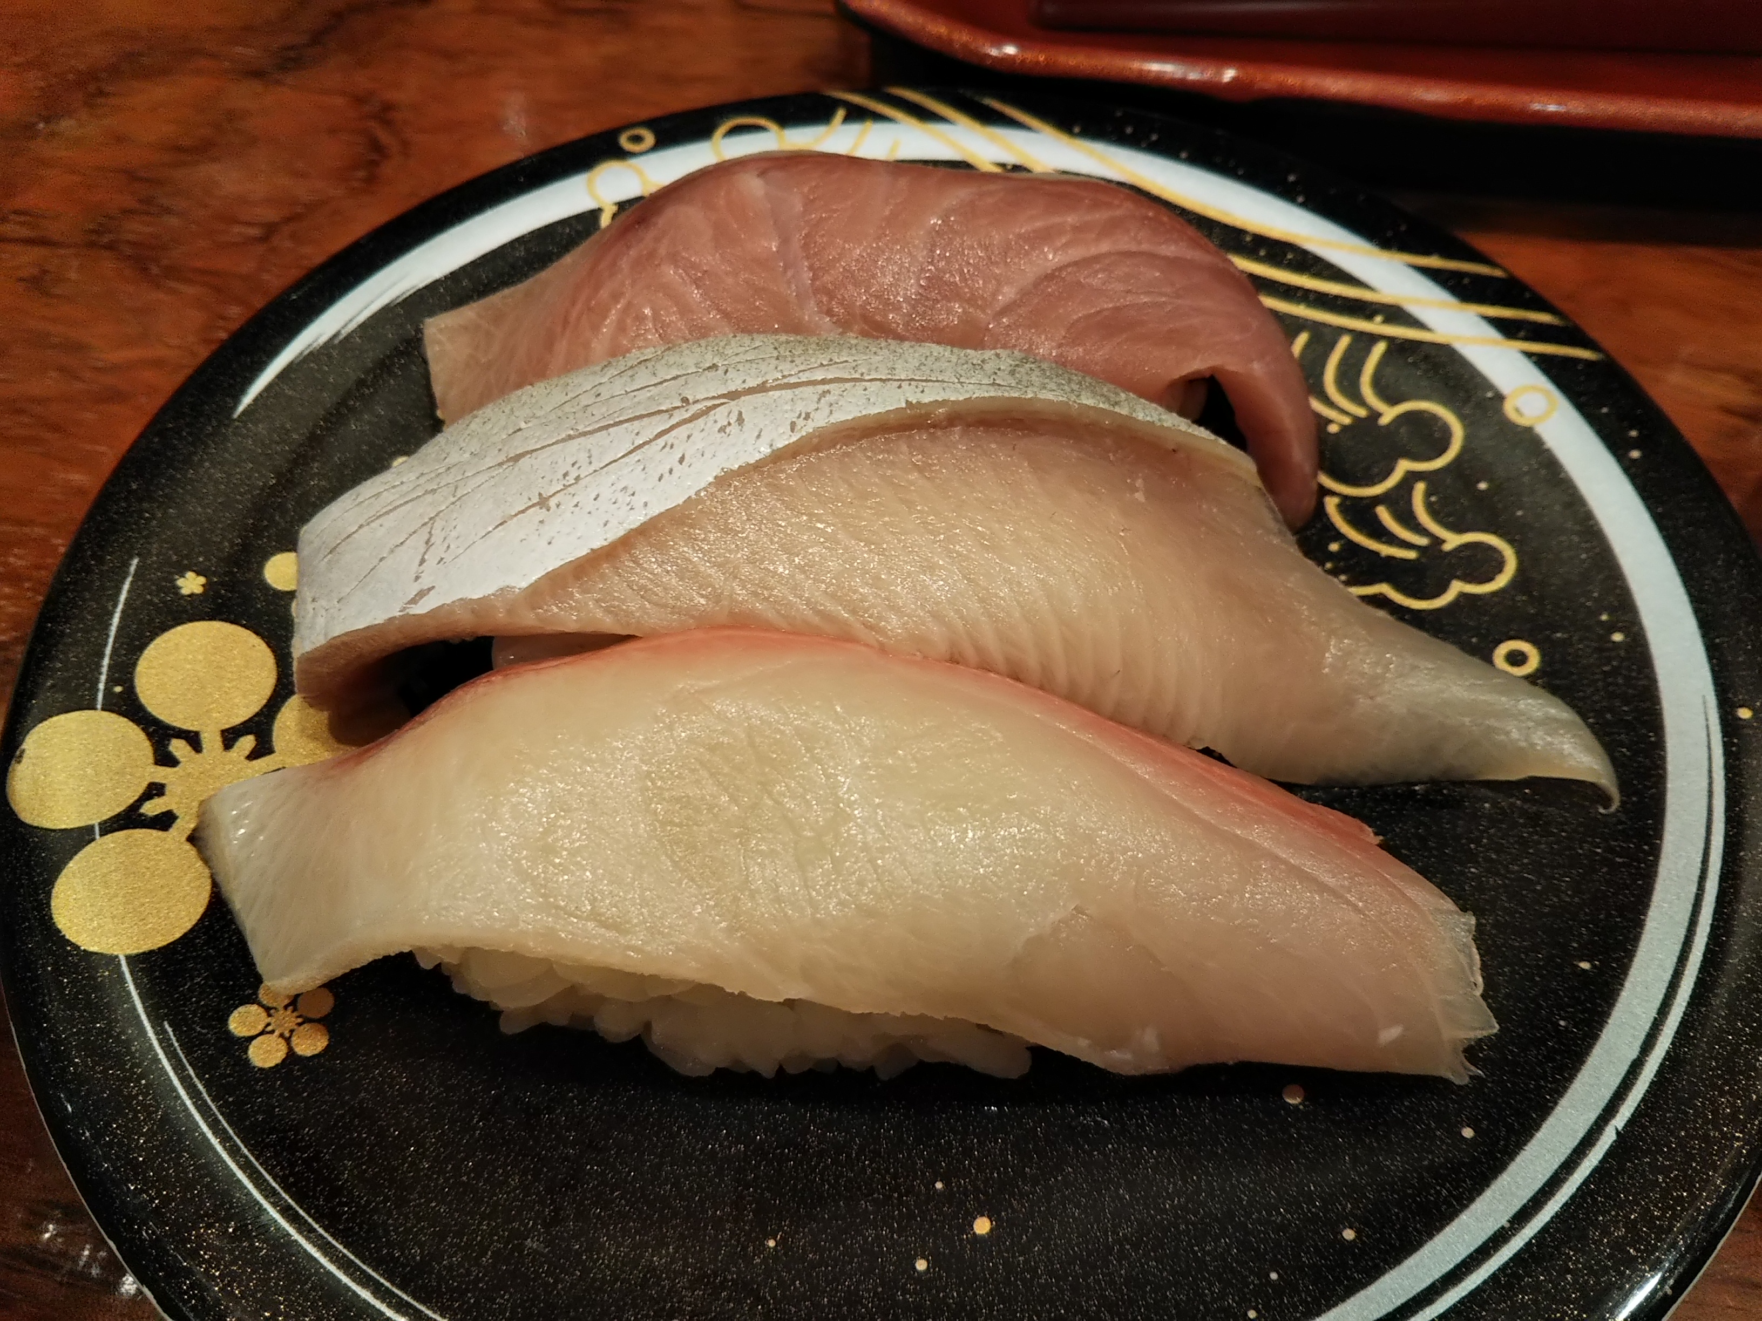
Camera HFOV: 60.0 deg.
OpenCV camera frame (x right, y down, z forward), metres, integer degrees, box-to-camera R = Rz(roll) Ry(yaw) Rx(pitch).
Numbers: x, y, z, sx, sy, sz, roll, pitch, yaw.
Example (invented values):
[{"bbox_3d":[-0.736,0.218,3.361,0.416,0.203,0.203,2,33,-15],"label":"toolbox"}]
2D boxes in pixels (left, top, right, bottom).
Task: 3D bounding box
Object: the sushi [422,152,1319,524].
[{"bbox_3d":[-0.003,-0.030,0.143,0.090,0.030,0.029,7,55,4],"label":"sushi"}]

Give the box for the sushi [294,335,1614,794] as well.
[{"bbox_3d":[0.006,-0.009,0.127,0.114,0.031,0.030,5,55,3],"label":"sushi"}]

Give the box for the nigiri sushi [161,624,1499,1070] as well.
[{"bbox_3d":[-0.005,0.014,0.113,0.105,0.027,0.029,3,55,2],"label":"nigiri sushi"}]

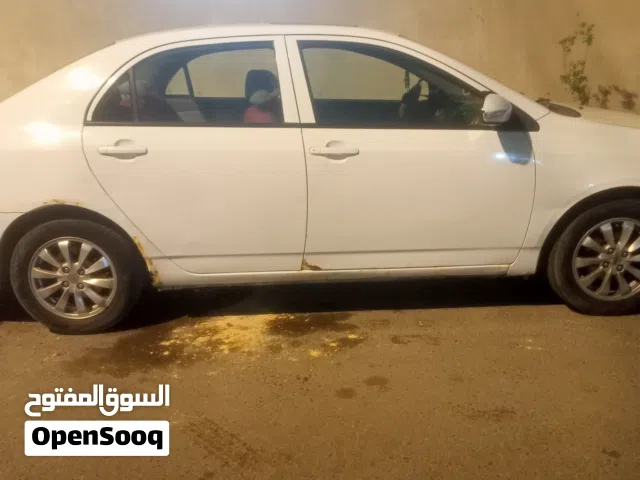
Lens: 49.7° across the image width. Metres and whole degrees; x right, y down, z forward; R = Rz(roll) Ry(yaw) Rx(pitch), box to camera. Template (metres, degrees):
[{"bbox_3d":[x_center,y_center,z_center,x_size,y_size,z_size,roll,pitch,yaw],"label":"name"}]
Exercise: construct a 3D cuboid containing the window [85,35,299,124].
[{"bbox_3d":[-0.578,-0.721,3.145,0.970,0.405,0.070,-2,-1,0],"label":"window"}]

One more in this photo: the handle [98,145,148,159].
[{"bbox_3d":[-0.875,-0.395,3.083,0.220,0.054,0.053,-2,17,0],"label":"handle"}]

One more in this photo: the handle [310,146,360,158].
[{"bbox_3d":[0.069,-0.393,3.095,0.220,0.054,0.053,-2,17,0],"label":"handle"}]

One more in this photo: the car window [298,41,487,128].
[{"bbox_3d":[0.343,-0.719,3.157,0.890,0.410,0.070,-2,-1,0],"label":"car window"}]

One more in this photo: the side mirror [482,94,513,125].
[{"bbox_3d":[0.783,-0.574,3.038,0.115,0.128,0.190,-2,17,0],"label":"side mirror"}]

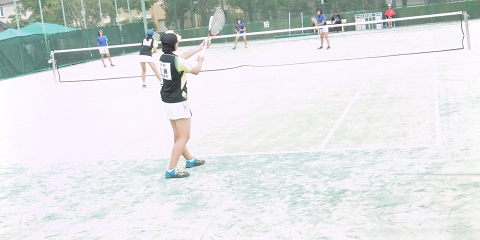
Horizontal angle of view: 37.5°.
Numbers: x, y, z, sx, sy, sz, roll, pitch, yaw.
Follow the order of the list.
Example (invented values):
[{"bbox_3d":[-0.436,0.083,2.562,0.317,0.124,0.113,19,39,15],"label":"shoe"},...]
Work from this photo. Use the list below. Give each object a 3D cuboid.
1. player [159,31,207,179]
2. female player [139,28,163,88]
[{"bbox_3d":[-0.641,-0.216,8.251,0.680,1.650,0.520,-12,11,-31],"label":"player"},{"bbox_3d":[-2.357,-1.636,18.547,0.600,1.550,0.580,-3,10,20],"label":"female player"}]

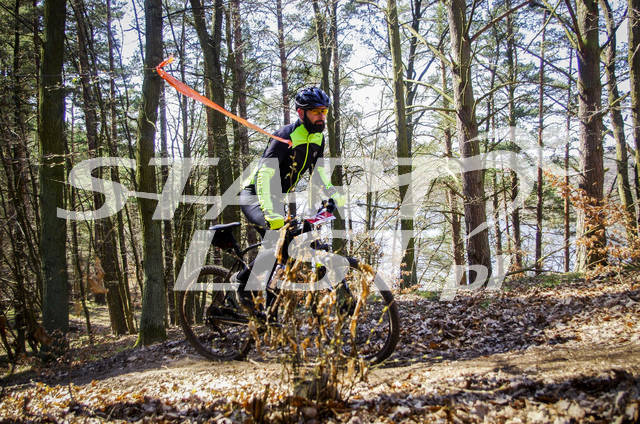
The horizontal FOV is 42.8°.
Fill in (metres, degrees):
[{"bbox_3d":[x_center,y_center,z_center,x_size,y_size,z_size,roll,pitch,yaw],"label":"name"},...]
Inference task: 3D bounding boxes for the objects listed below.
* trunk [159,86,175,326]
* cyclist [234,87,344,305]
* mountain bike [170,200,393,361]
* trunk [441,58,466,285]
[{"bbox_3d":[-2.429,-0.088,13.000,0.150,3.823,0.150,-2,1,0],"label":"trunk"},{"bbox_3d":[-0.220,-0.060,5.700,0.800,1.600,0.700,-2,3,37],"label":"cyclist"},{"bbox_3d":[-0.285,0.555,5.700,1.860,1.060,0.700,-4,3,34],"label":"mountain bike"},{"bbox_3d":[2.119,-0.645,13.000,0.180,3.616,0.180,-5,1,0],"label":"trunk"}]

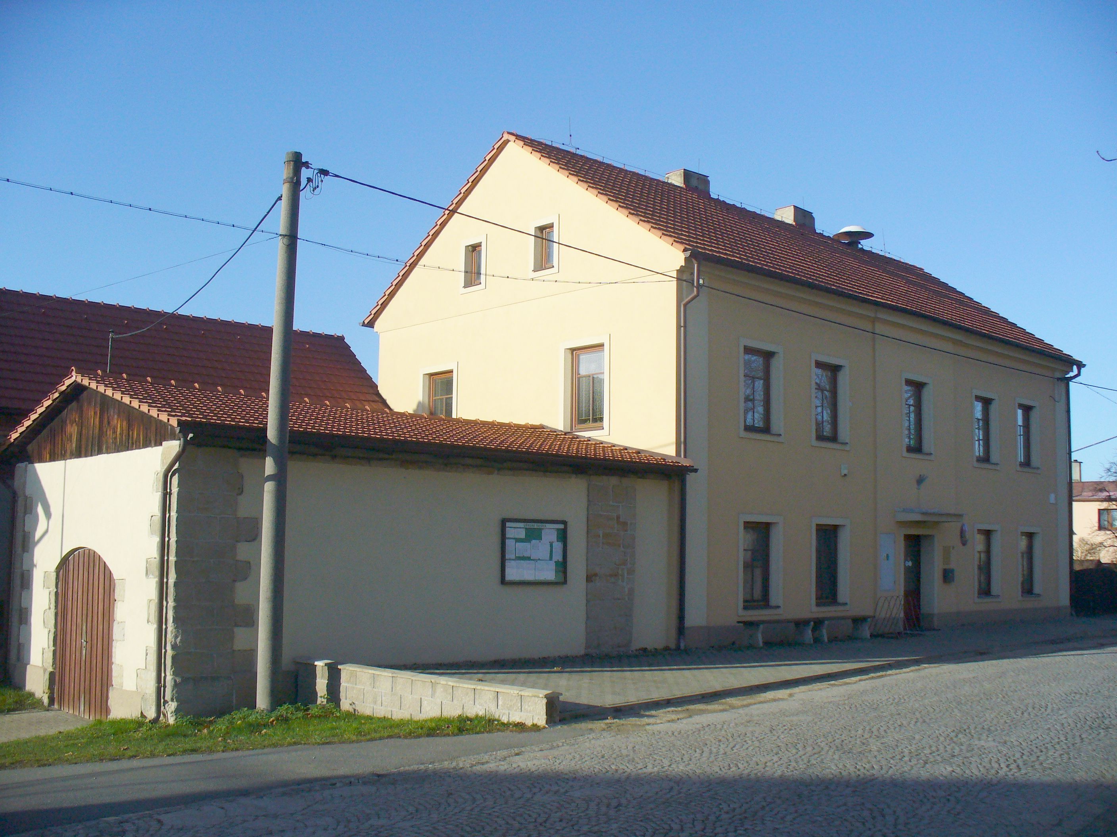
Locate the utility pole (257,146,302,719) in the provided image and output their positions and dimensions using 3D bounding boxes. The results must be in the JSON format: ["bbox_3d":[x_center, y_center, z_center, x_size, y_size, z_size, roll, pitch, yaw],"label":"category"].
[{"bbox_3d":[-3.527,0.143,15.152,0.330,7.174,0.330,7,-8,-42],"label":"utility pole"}]

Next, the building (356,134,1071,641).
[{"bbox_3d":[4.843,-0.131,29.873,16.278,10.329,10.149,7,-8,-42],"label":"building"}]

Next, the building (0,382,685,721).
[{"bbox_3d":[-3.629,2.006,20.166,9.244,4.723,7.285,7,-8,-42],"label":"building"}]

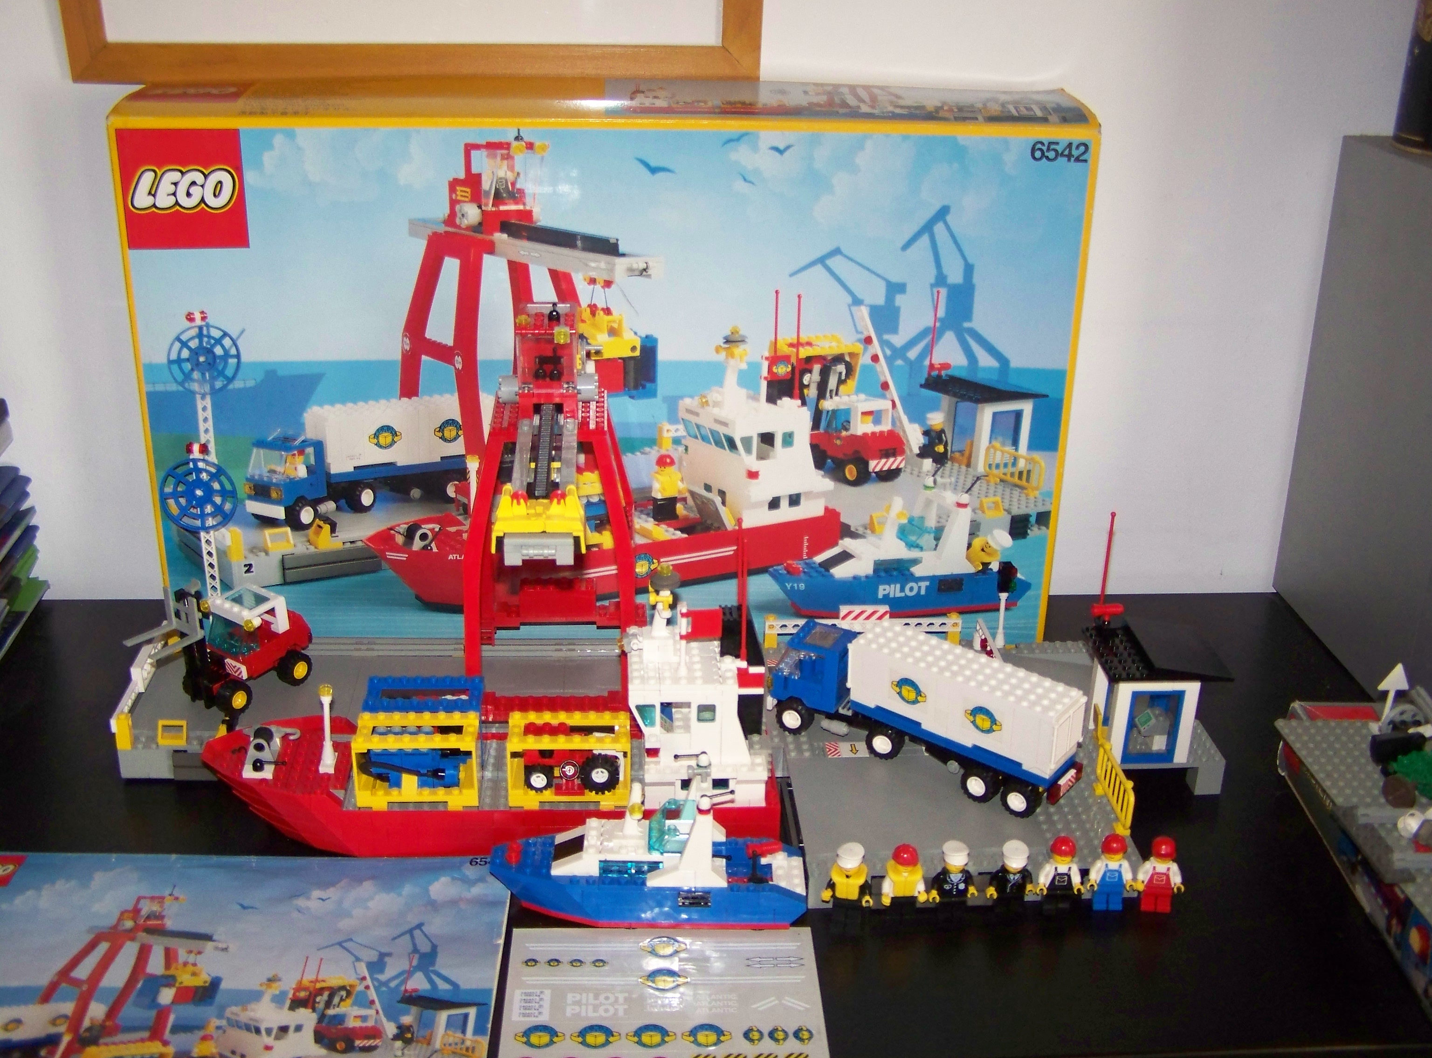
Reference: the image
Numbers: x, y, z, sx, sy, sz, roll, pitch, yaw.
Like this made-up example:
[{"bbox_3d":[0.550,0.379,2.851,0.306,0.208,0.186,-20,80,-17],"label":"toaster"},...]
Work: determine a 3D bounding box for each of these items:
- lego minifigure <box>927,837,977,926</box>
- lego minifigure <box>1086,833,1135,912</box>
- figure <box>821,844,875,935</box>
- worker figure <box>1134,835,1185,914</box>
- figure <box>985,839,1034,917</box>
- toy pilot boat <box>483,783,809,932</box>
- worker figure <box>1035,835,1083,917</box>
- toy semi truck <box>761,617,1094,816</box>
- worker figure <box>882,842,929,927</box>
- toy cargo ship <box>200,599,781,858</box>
[{"bbox_3d":[0.121,0.176,0.790,0.024,0.042,0.015,4,25,8],"label":"lego minifigure"},{"bbox_3d":[0.201,0.172,0.798,0.024,0.042,0.015,6,26,13],"label":"lego minifigure"},{"bbox_3d":[0.066,0.178,0.785,0.025,0.042,0.016,2,25,4],"label":"figure"},{"bbox_3d":[0.226,0.172,0.799,0.024,0.042,0.015,7,26,14],"label":"worker figure"},{"bbox_3d":[0.150,0.174,0.793,0.025,0.042,0.015,5,25,10],"label":"figure"},{"bbox_3d":[-0.034,0.156,0.793,0.160,0.076,0.049,1,25,2],"label":"toy pilot boat"},{"bbox_3d":[0.175,0.173,0.796,0.023,0.042,0.015,5,26,11],"label":"worker figure"},{"bbox_3d":[0.115,0.101,0.882,0.186,0.066,0.048,18,31,34],"label":"toy semi truck"},{"bbox_3d":[0.095,0.177,0.789,0.024,0.042,0.016,3,25,6],"label":"worker figure"},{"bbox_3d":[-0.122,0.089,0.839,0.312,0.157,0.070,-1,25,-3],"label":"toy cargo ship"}]

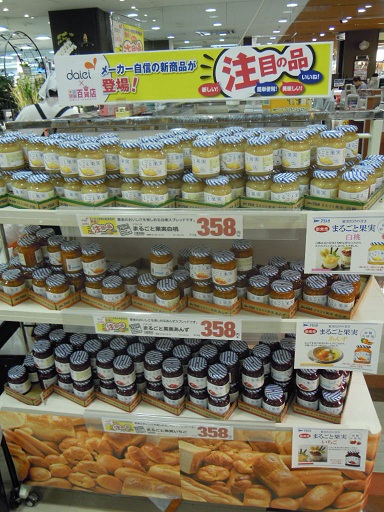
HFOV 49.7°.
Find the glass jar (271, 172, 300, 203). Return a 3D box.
[{"bbox_3d":[0.248,-0.169,1.100,0.072,0.093,0.072,-2,25,1],"label":"glass jar"}]

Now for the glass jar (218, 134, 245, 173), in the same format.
[{"bbox_3d":[0.109,-0.276,1.124,0.072,0.093,0.072,0,25,6],"label":"glass jar"}]

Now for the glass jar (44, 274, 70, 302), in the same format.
[{"bbox_3d":[-0.435,0.112,1.341,0.072,0.091,0.072,-2,23,1],"label":"glass jar"}]

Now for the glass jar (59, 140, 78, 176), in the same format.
[{"bbox_3d":[-0.358,-0.291,1.245,0.076,0.091,0.076,-3,25,1],"label":"glass jar"}]

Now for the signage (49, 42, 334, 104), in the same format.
[{"bbox_3d":[-0.013,-0.569,1.310,0.873,0.152,0.010,1,18,8],"label":"signage"}]

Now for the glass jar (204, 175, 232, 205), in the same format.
[{"bbox_3d":[0.068,-0.162,1.098,0.072,0.091,0.072,-2,23,1],"label":"glass jar"}]

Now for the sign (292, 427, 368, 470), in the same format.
[{"bbox_3d":[0.454,0.640,1.368,0.237,0.168,0.010,-1,19,8],"label":"sign"}]

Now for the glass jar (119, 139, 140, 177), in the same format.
[{"bbox_3d":[-0.155,-0.256,1.089,0.072,0.091,0.072,-2,22,1],"label":"glass jar"}]

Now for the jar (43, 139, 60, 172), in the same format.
[{"bbox_3d":[-0.384,-0.283,1.180,0.072,0.091,0.072,-2,22,1],"label":"jar"}]

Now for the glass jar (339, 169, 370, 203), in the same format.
[{"bbox_3d":[0.400,-0.159,1.022,0.072,0.091,0.072,1,22,8],"label":"glass jar"}]

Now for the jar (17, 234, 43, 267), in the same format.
[{"bbox_3d":[-0.562,-0.018,1.437,0.072,0.093,0.072,-2,25,1],"label":"jar"}]

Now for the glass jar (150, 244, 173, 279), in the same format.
[{"bbox_3d":[-0.097,0.017,1.303,0.072,0.091,0.072,-2,23,1],"label":"glass jar"}]

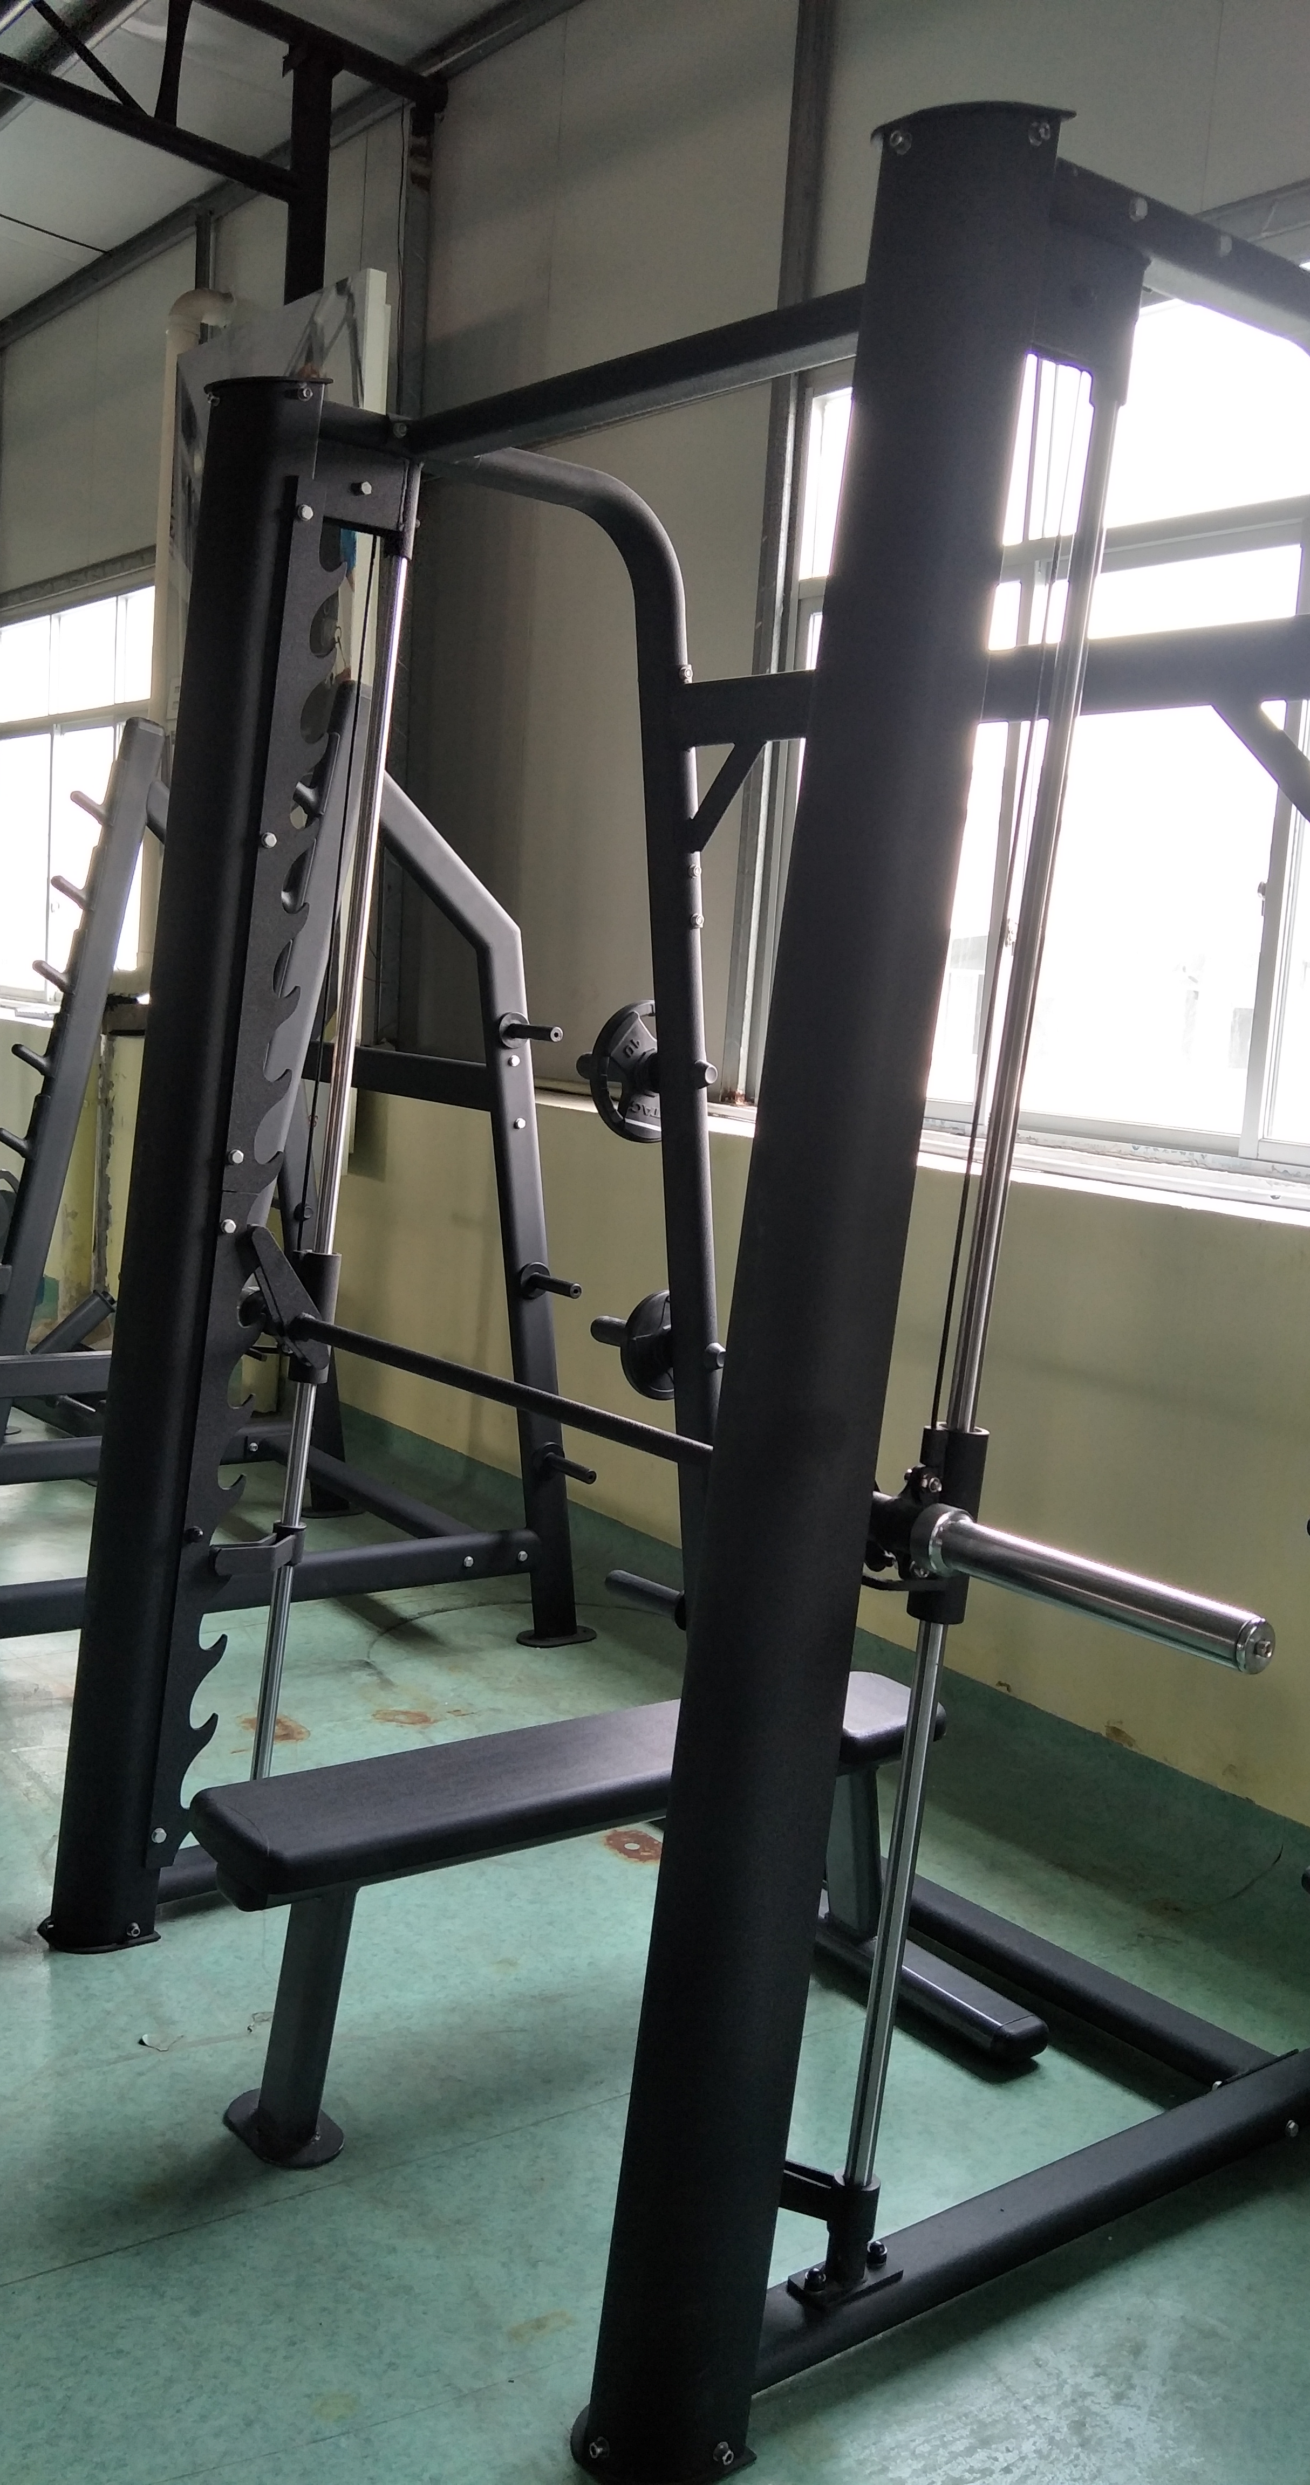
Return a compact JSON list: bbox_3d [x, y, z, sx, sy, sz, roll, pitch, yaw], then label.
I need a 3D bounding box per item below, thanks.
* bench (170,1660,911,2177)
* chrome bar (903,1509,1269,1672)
[{"bbox_3d":[-0.065,0.912,2.409,1.100,0.430,0.560,-1,8,-35],"label":"bench"},{"bbox_3d":[0.393,0.317,1.593,0.349,0.068,0.068,13,11,43],"label":"chrome bar"}]

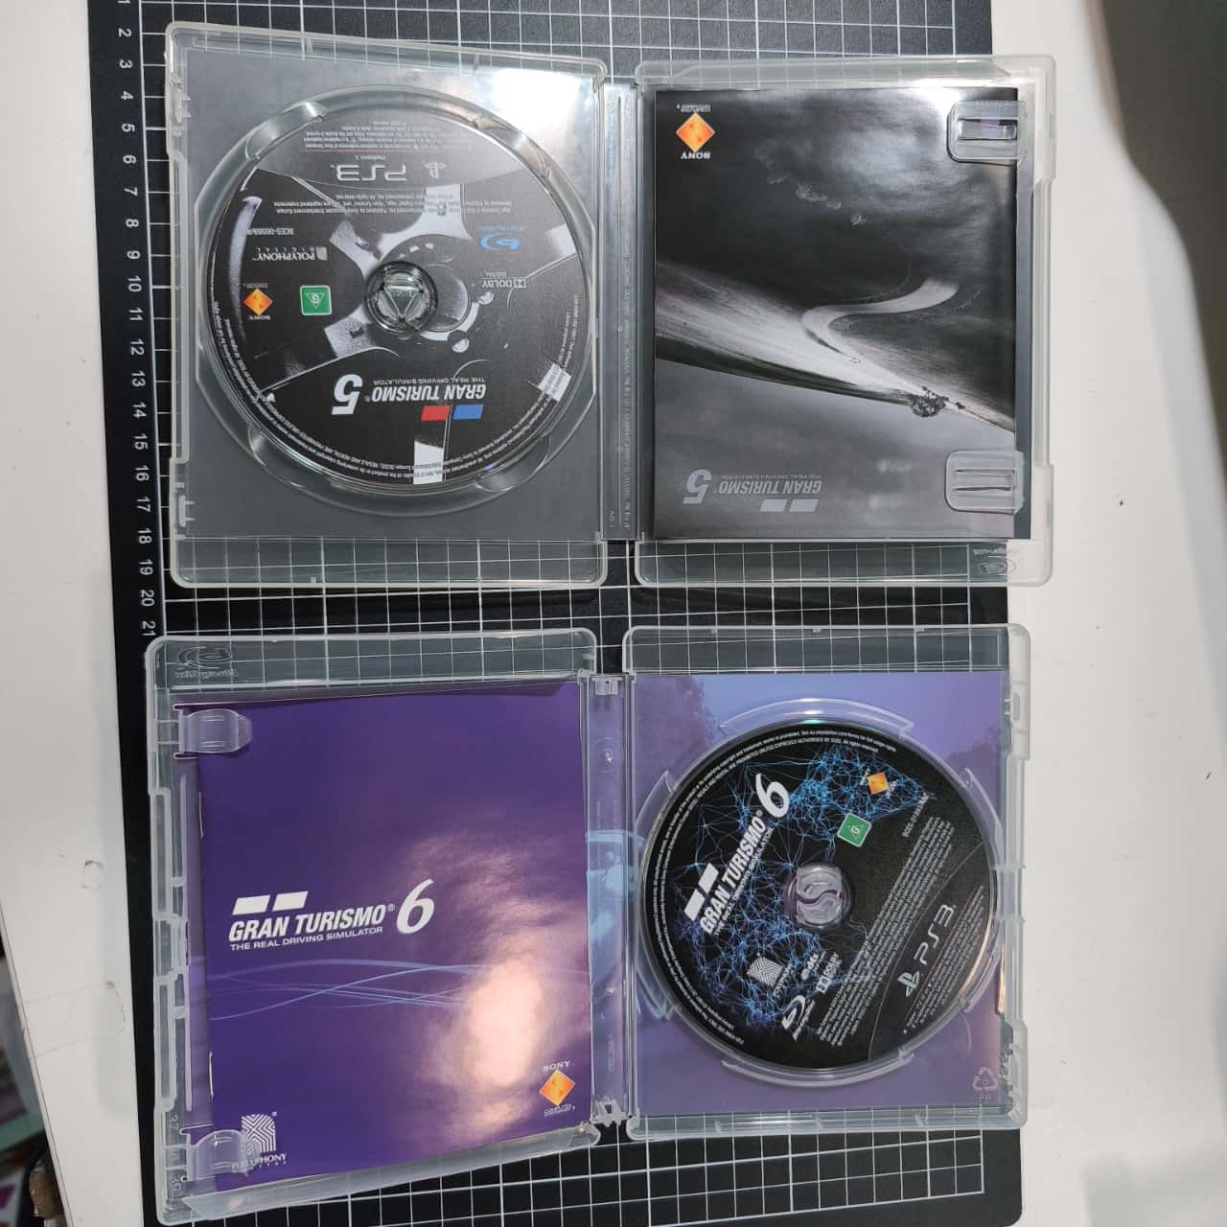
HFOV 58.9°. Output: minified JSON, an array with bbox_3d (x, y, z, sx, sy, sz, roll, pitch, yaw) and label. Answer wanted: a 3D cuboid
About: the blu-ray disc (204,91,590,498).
[{"bbox_3d":[-0.067,-0.100,0.345,0.120,0.002,0.120,0,91,-10],"label":"blu-ray disc"}]

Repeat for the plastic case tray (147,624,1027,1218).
[{"bbox_3d":[0.000,0.090,0.354,0.280,0.031,0.172,-1,92,-11],"label":"plastic case tray"}]

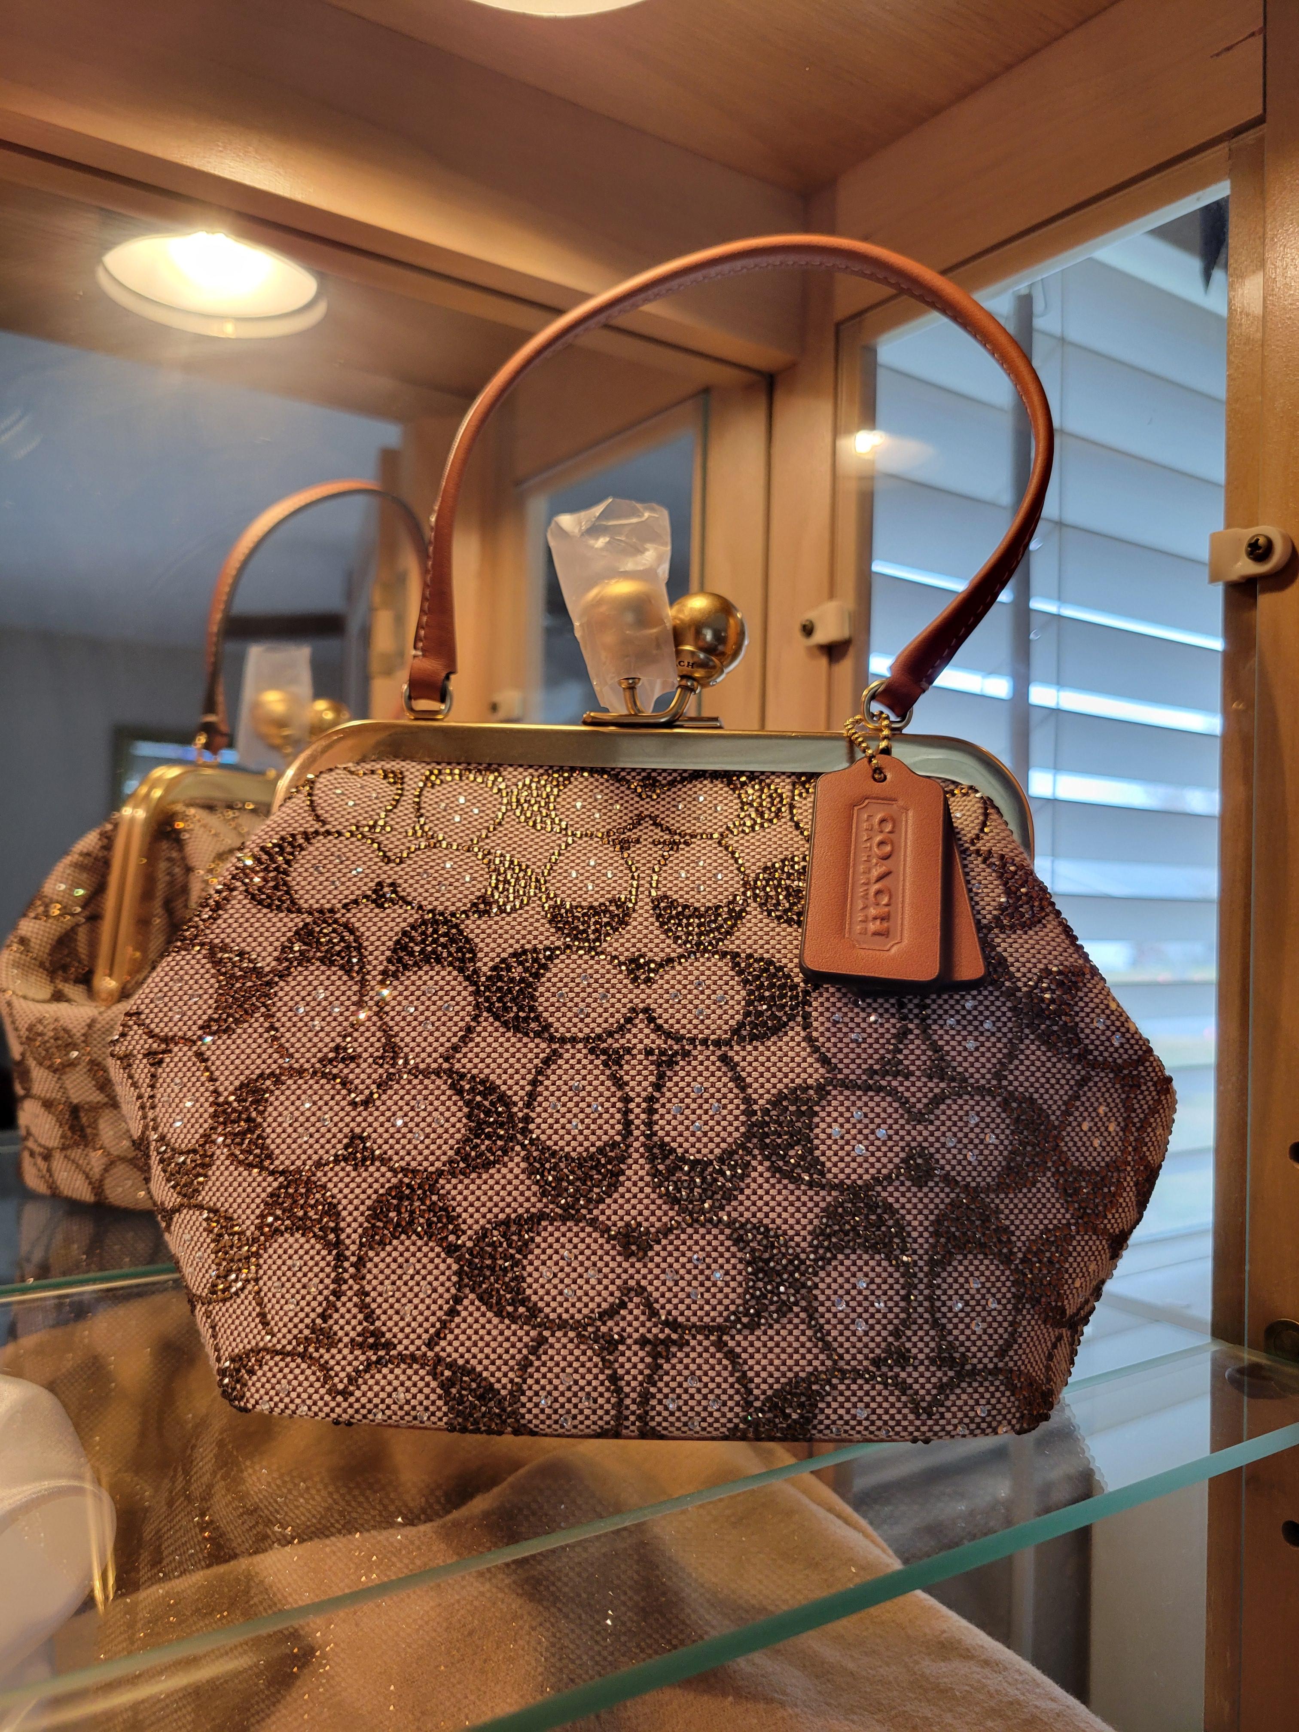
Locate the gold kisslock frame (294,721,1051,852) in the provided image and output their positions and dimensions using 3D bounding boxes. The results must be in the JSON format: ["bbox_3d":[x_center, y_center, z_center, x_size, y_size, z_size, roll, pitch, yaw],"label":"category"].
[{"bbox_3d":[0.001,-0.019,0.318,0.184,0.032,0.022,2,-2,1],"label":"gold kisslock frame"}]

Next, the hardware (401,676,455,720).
[{"bbox_3d":[-0.054,-0.041,0.320,0.013,0.011,0.004,1,-1,1],"label":"hardware"}]

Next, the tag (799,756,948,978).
[{"bbox_3d":[0.052,-0.001,0.296,0.030,0.052,0.005,5,-18,0],"label":"tag"}]

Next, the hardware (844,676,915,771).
[{"bbox_3d":[0.055,-0.034,0.313,0.017,0.022,0.009,1,-1,1],"label":"hardware"}]

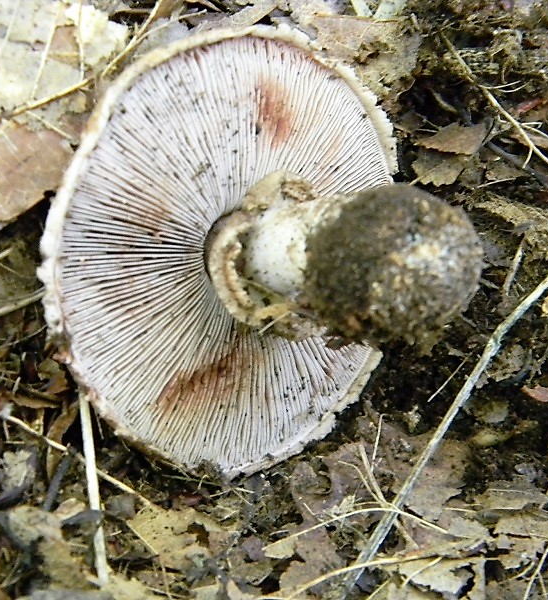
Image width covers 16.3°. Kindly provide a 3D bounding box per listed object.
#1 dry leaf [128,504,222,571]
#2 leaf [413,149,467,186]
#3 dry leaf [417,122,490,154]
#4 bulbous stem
[{"bbox_3d":[-0.021,0.049,0.396,0.019,0.003,0.013,5,65,2],"label":"dry leaf"},{"bbox_3d":[0.037,-0.031,0.433,0.013,0.003,0.011,0,65,0],"label":"leaf"},{"bbox_3d":[0.040,-0.036,0.433,0.016,0.004,0.008,-3,65,-1],"label":"dry leaf"},{"bbox_3d":[0.008,-0.008,0.362,0.029,0.061,0.029,0,93,-37],"label":"bulbous stem"}]

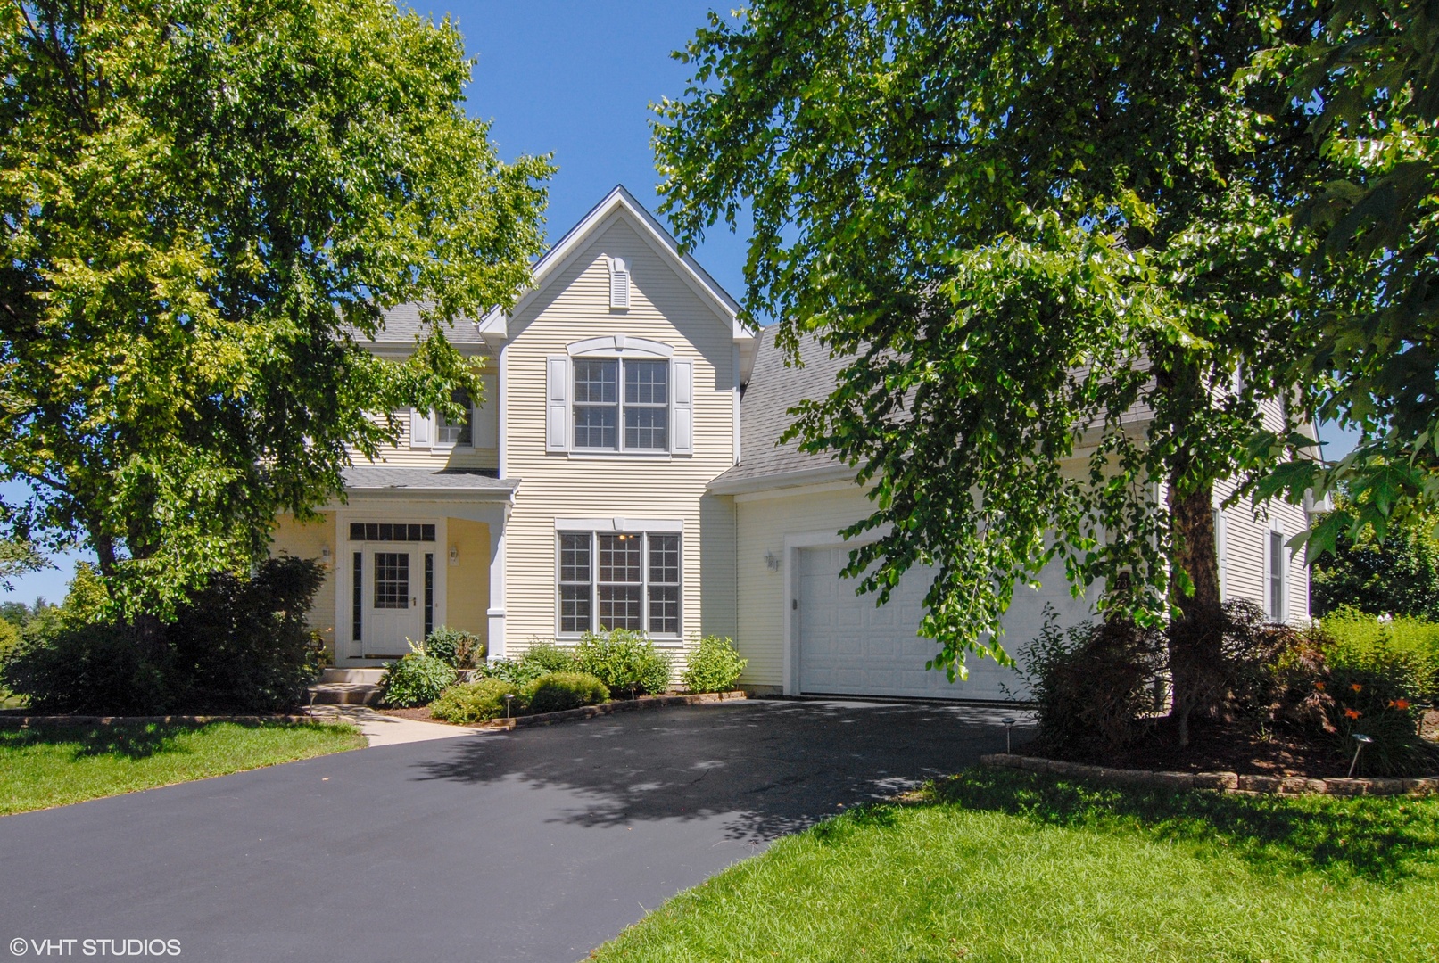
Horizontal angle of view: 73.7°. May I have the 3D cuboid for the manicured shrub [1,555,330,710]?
[{"bbox_3d":[-8.400,2.270,14.600,4.500,2.250,2.100,1,-5,-2],"label":"manicured shrub"}]

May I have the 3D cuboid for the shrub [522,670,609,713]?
[{"bbox_3d":[-2.270,3.100,14.200,1.200,0.560,1.000,1,-5,-2],"label":"shrub"}]

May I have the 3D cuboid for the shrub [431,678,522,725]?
[{"bbox_3d":[-3.420,3.030,13.400,1.200,0.600,1.050,1,-5,-2],"label":"shrub"}]

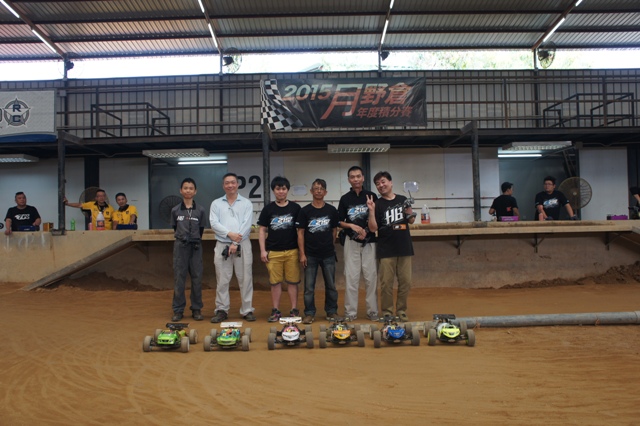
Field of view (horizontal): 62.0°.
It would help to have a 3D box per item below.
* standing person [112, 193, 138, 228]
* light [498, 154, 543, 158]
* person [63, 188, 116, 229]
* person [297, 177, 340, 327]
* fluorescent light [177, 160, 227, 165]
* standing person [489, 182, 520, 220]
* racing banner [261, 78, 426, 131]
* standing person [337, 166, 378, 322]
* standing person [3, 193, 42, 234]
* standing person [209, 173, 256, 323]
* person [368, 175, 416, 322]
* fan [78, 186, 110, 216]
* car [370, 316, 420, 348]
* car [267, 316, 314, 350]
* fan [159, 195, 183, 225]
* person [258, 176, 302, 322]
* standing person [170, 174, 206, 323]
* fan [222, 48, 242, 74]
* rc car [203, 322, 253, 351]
[{"bbox_3d":[-3.404,0.480,9.337,0.470,1.670,0.350,-1,-1,-3],"label":"standing person"},{"bbox_3d":[4.486,-1.293,12.200,1.200,0.080,0.100,-1,-1,0],"label":"light"},{"bbox_3d":[-4.090,0.429,9.500,0.880,1.700,0.400,-1,-1,-6],"label":"person"},{"bbox_3d":[-0.021,0.439,6.250,0.480,1.690,0.350,-1,-1,0],"label":"person"},{"bbox_3d":[-2.612,-1.132,12.000,1.200,0.070,0.080,-1,-1,0],"label":"fluorescent light"},{"bbox_3d":[3.288,0.317,9.387,0.520,1.710,0.330,-1,-1,18],"label":"standing person"},{"bbox_3d":[0.432,-1.995,9.800,3.050,0.920,0.050,-1,-1,0],"label":"racing banner"},{"bbox_3d":[0.456,0.364,6.310,0.490,1.820,0.380,-1,-1,2],"label":"standing person"},{"bbox_3d":[-5.127,0.501,9.187,0.610,1.710,0.380,-1,-1,-7],"label":"standing person"},{"bbox_3d":[-1.018,0.394,6.187,0.540,1.710,0.330,-1,-1,-5],"label":"standing person"},{"bbox_3d":[0.835,0.399,6.270,0.570,1.740,0.420,-1,-1,5],"label":"person"},{"bbox_3d":[-4.607,-0.231,10.900,0.620,0.620,0.360,-1,2,-7],"label":"fan"},{"bbox_3d":[0.712,1.142,5.090,0.425,0.200,0.520,-1,-1,0],"label":"car"},{"bbox_3d":[-0.272,1.128,5.000,0.410,0.205,0.520,-1,-1,-2],"label":"car"},{"bbox_3d":[-3.298,-0.061,12.000,0.620,0.620,0.320,-1,-1,-6],"label":"fan"},{"bbox_3d":[-0.455,0.412,6.188,0.500,1.665,0.300,-1,-1,-3],"label":"person"},{"bbox_3d":[-1.550,0.419,6.288,0.430,1.650,0.290,-1,-1,-5],"label":"standing person"},{"bbox_3d":[-2.059,-3.565,12.500,0.620,0.620,0.380,0,9,-41],"label":"fan"},{"bbox_3d":[-0.867,1.179,5.090,0.425,0.200,0.520,-1,-1,-2],"label":"rc car"}]

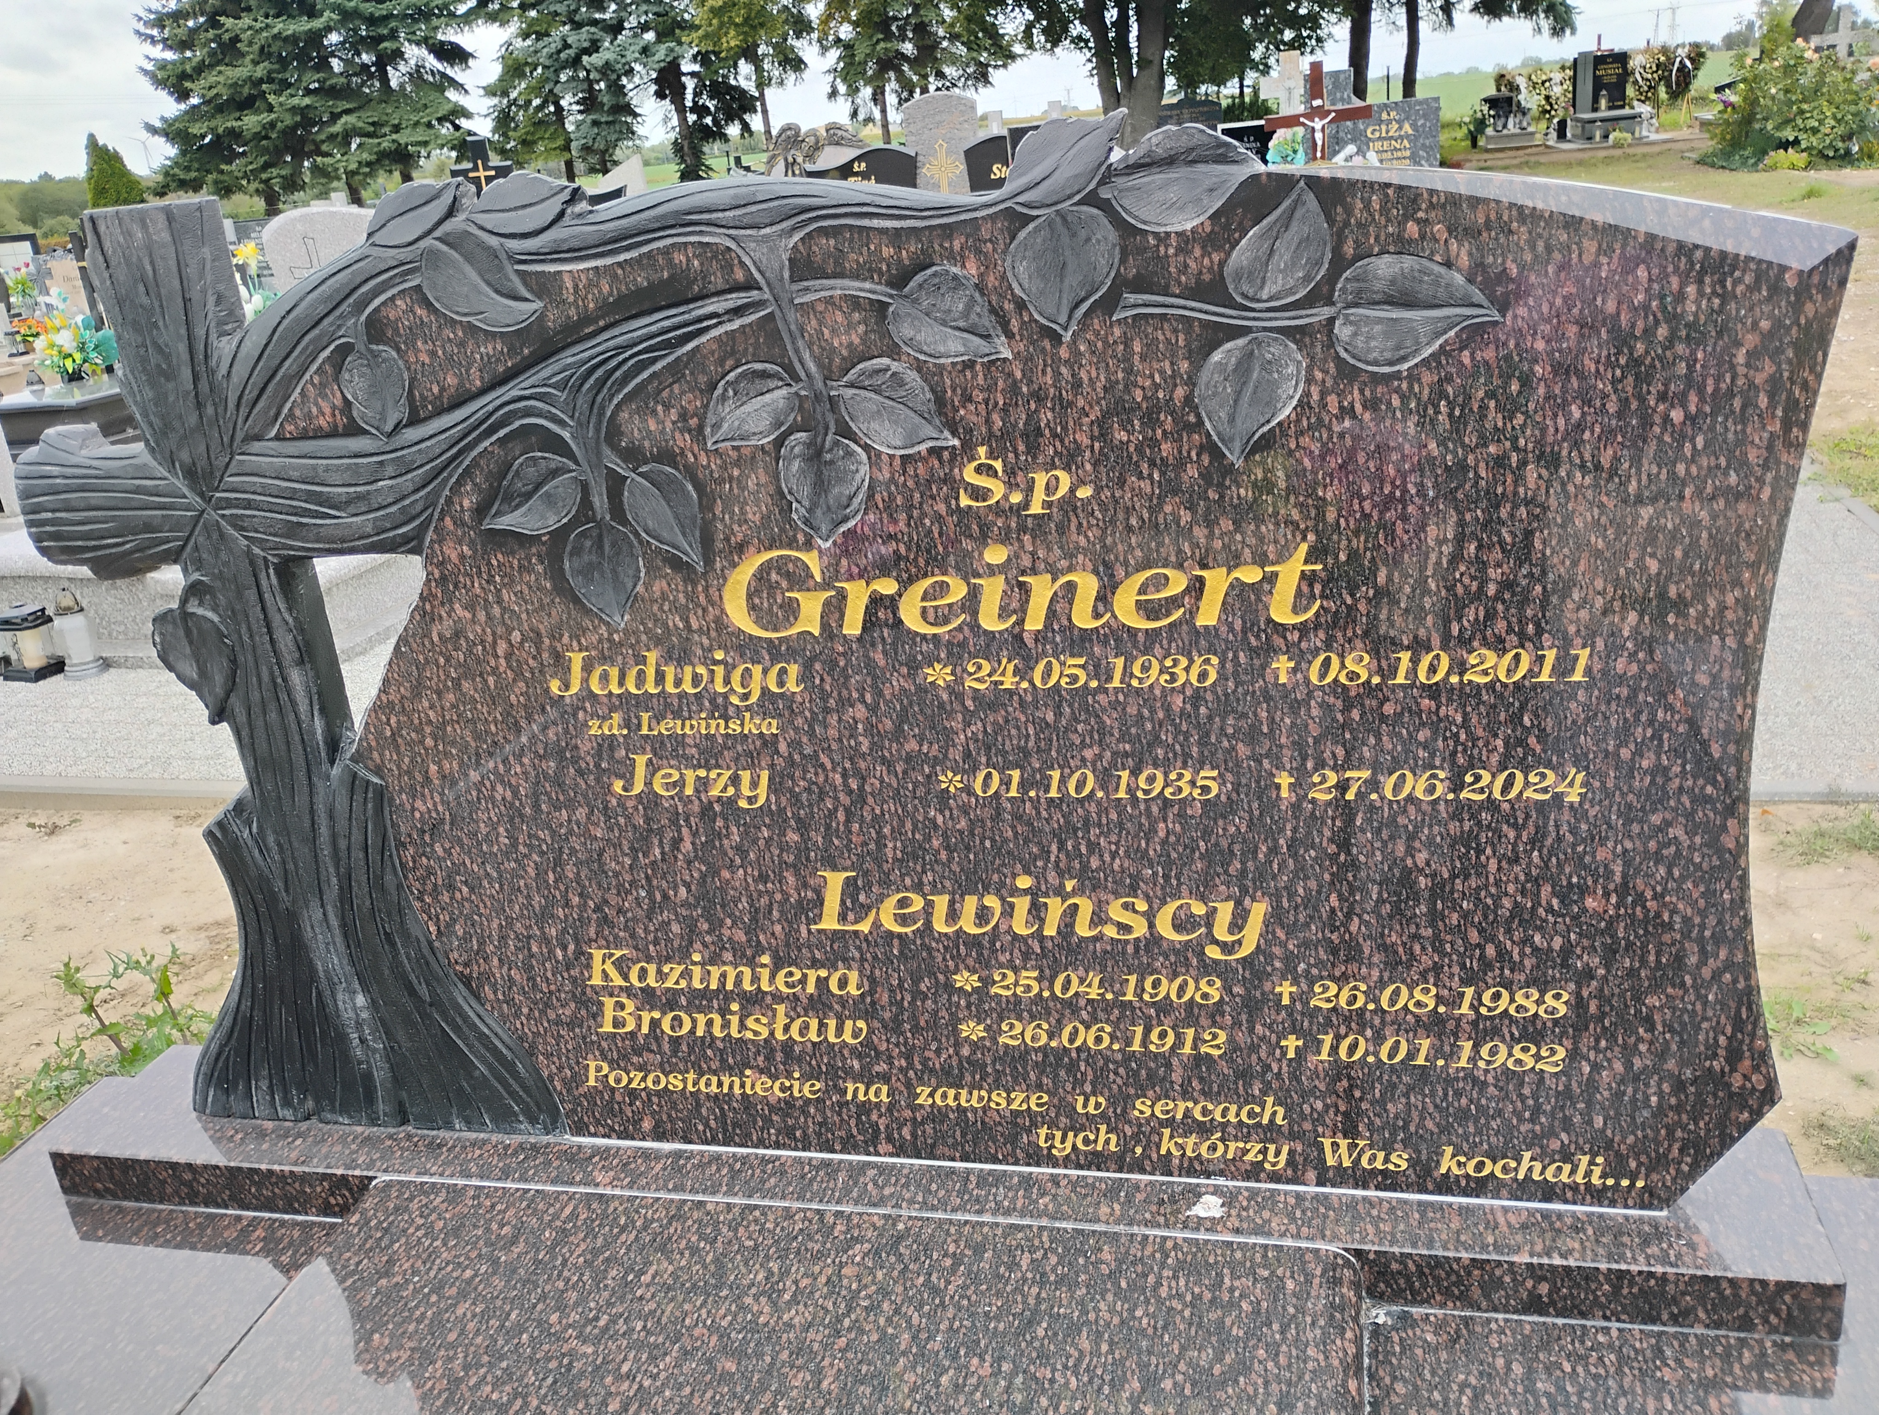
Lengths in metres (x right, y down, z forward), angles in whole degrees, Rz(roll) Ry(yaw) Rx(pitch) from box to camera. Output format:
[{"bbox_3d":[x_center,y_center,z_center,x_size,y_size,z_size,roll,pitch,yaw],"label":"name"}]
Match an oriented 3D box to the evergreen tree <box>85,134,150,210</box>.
[{"bbox_3d":[-15.053,-9.032,28.000,1.300,2.900,1.300,-16,23,-23],"label":"evergreen tree"}]

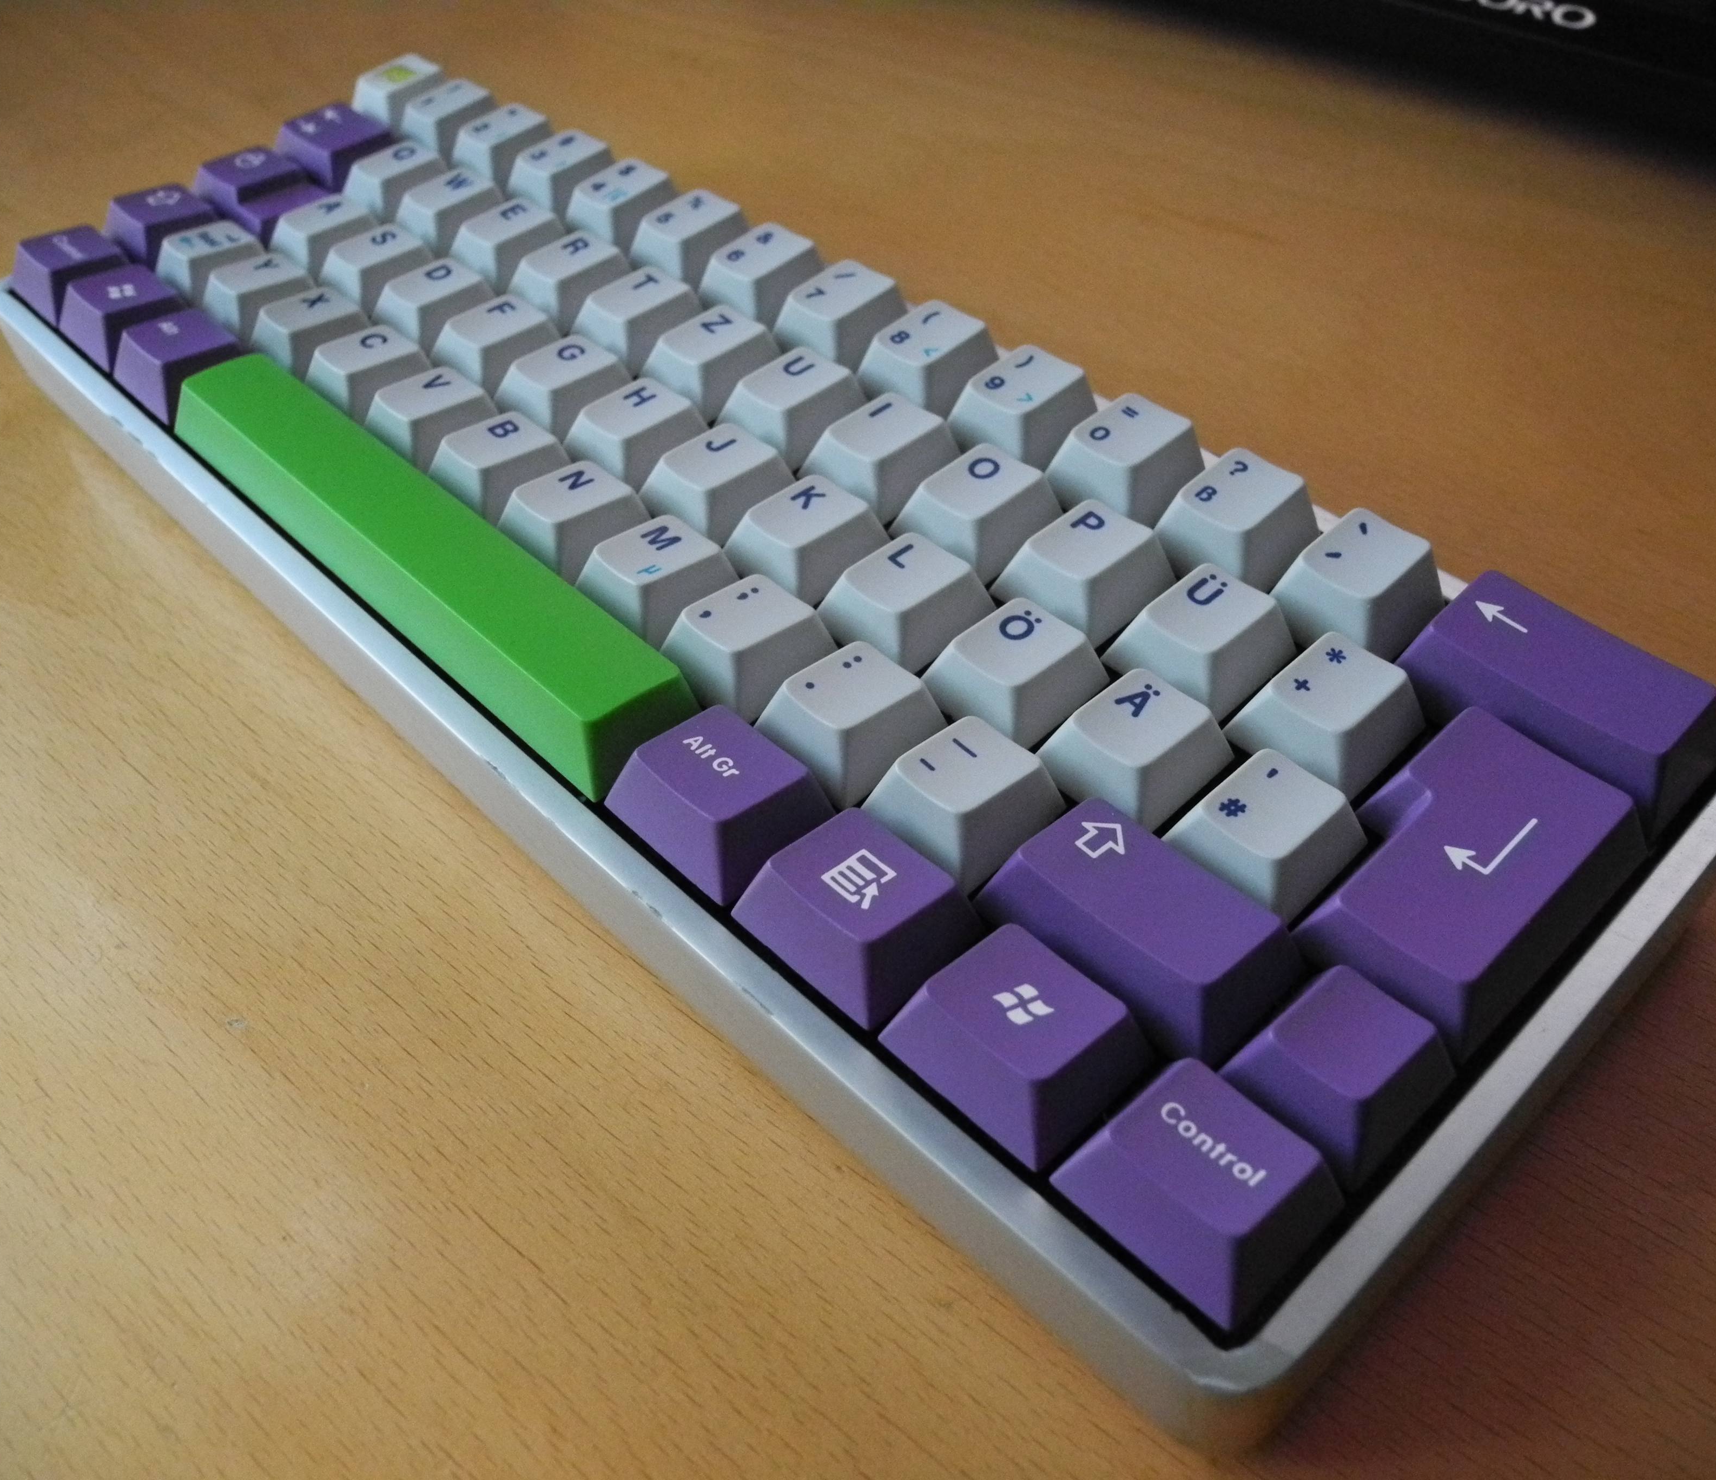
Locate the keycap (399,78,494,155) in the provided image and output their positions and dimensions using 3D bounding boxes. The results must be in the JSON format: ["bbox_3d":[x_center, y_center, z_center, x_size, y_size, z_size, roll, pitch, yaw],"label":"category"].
[{"bbox_3d":[-0.080,-0.121,0.313,0.018,0.009,0.018,-38,54,-24],"label":"keycap"}]

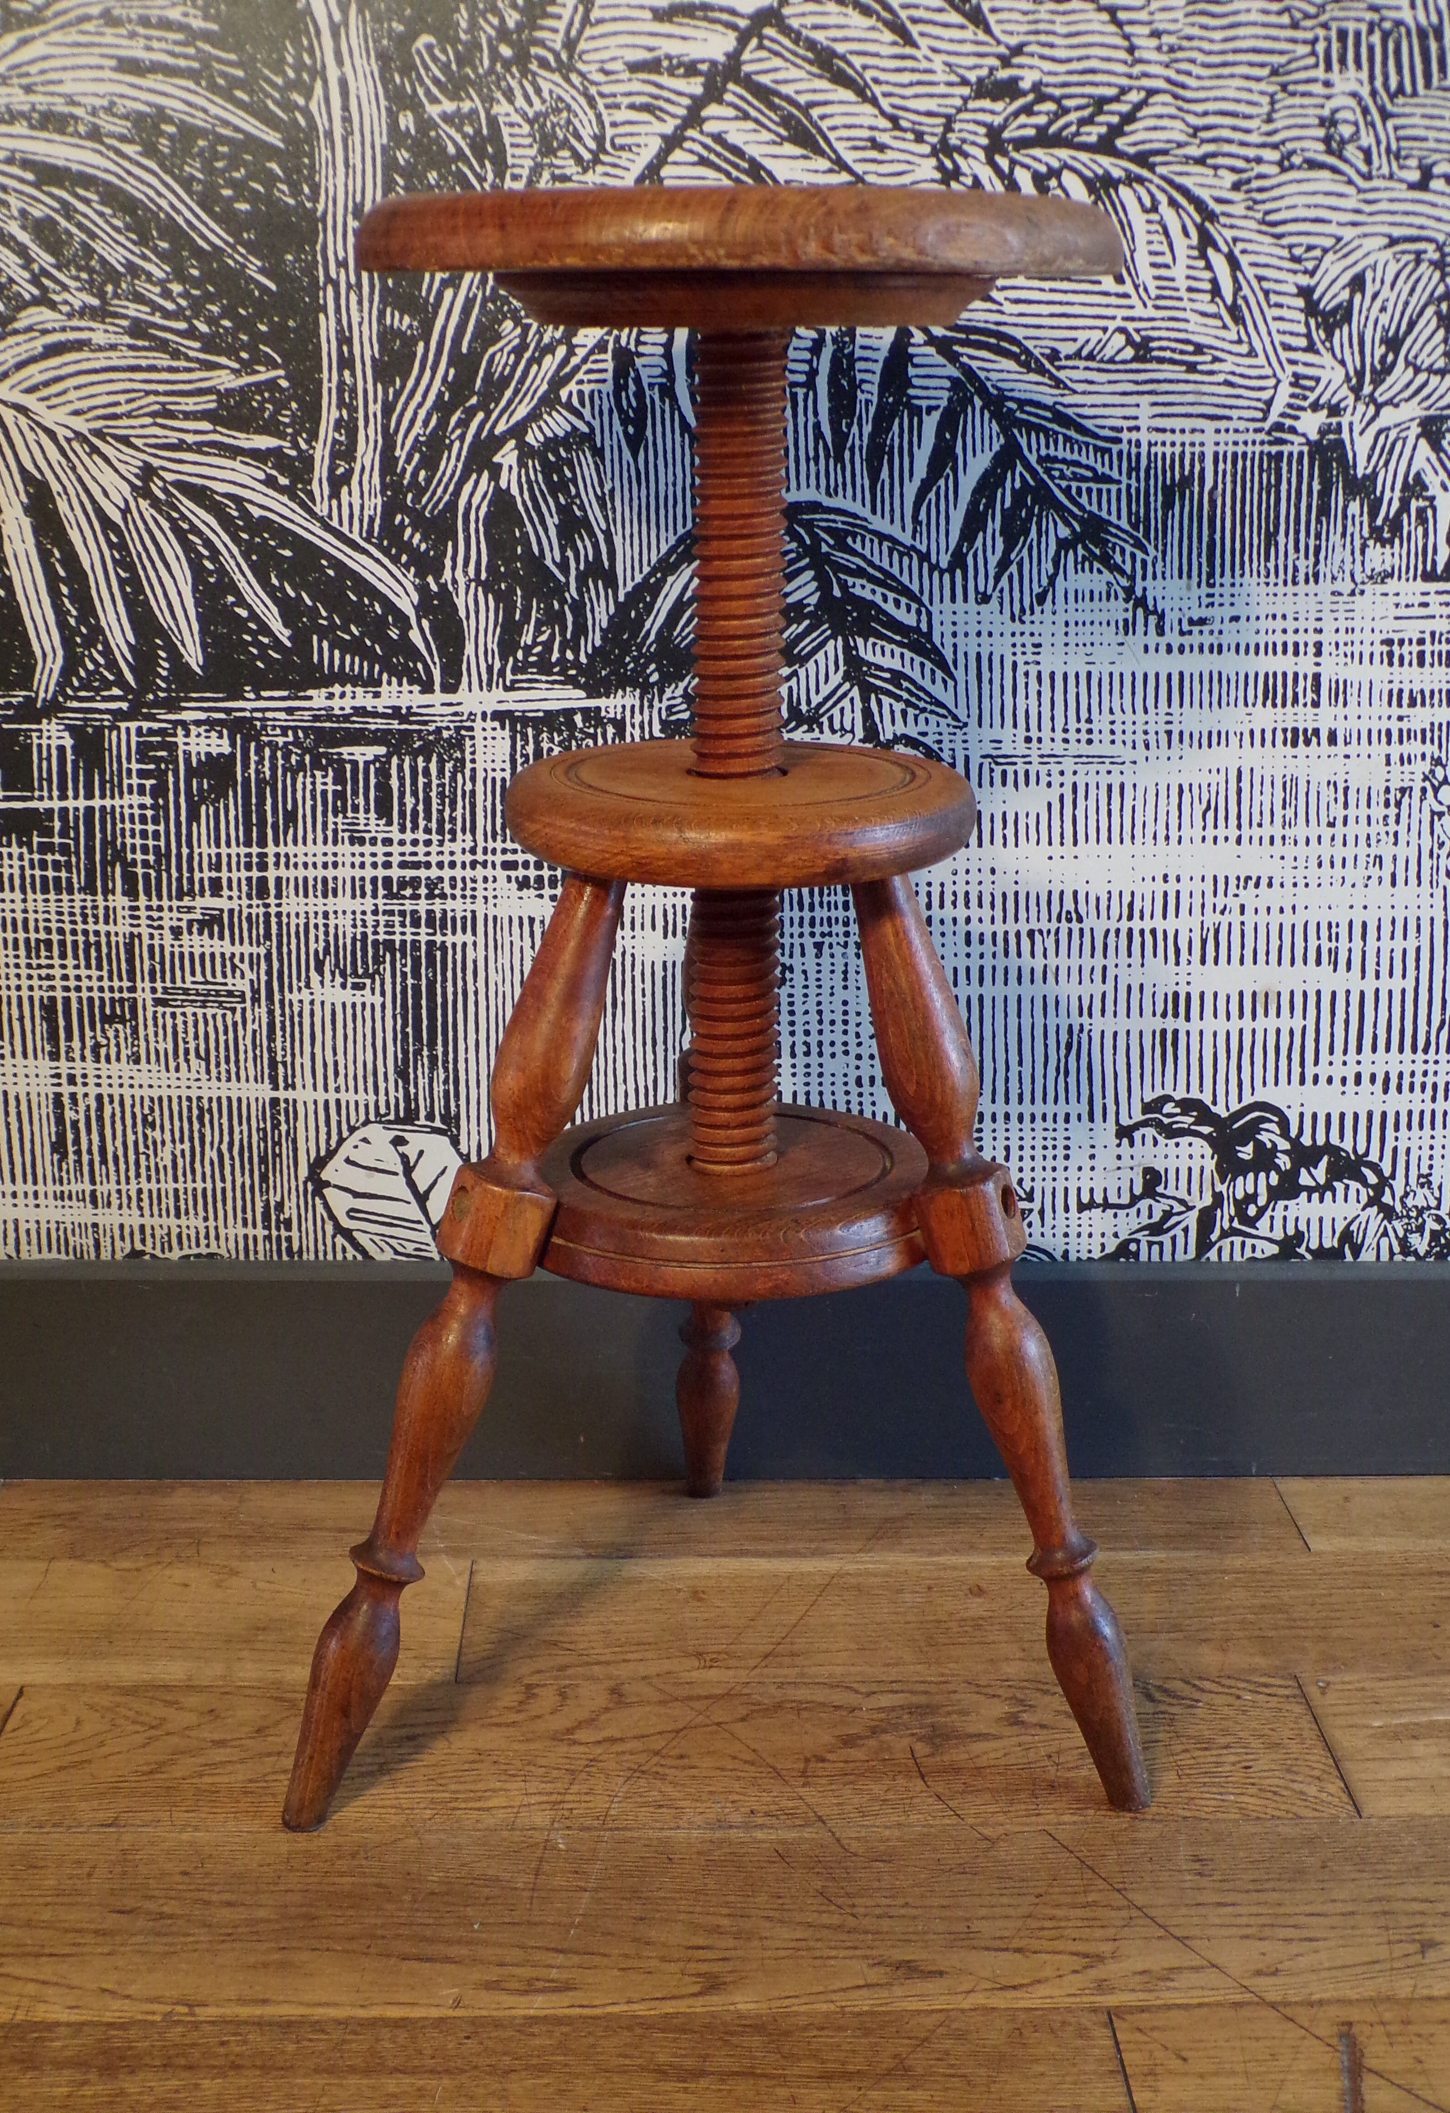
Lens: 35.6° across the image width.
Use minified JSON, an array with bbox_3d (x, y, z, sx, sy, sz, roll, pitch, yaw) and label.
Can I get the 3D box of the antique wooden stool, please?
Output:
[{"bbox_3d":[0.002,-0.027,1.055,0.393,0.684,0.381,0,17,-3],"label":"antique wooden stool"}]

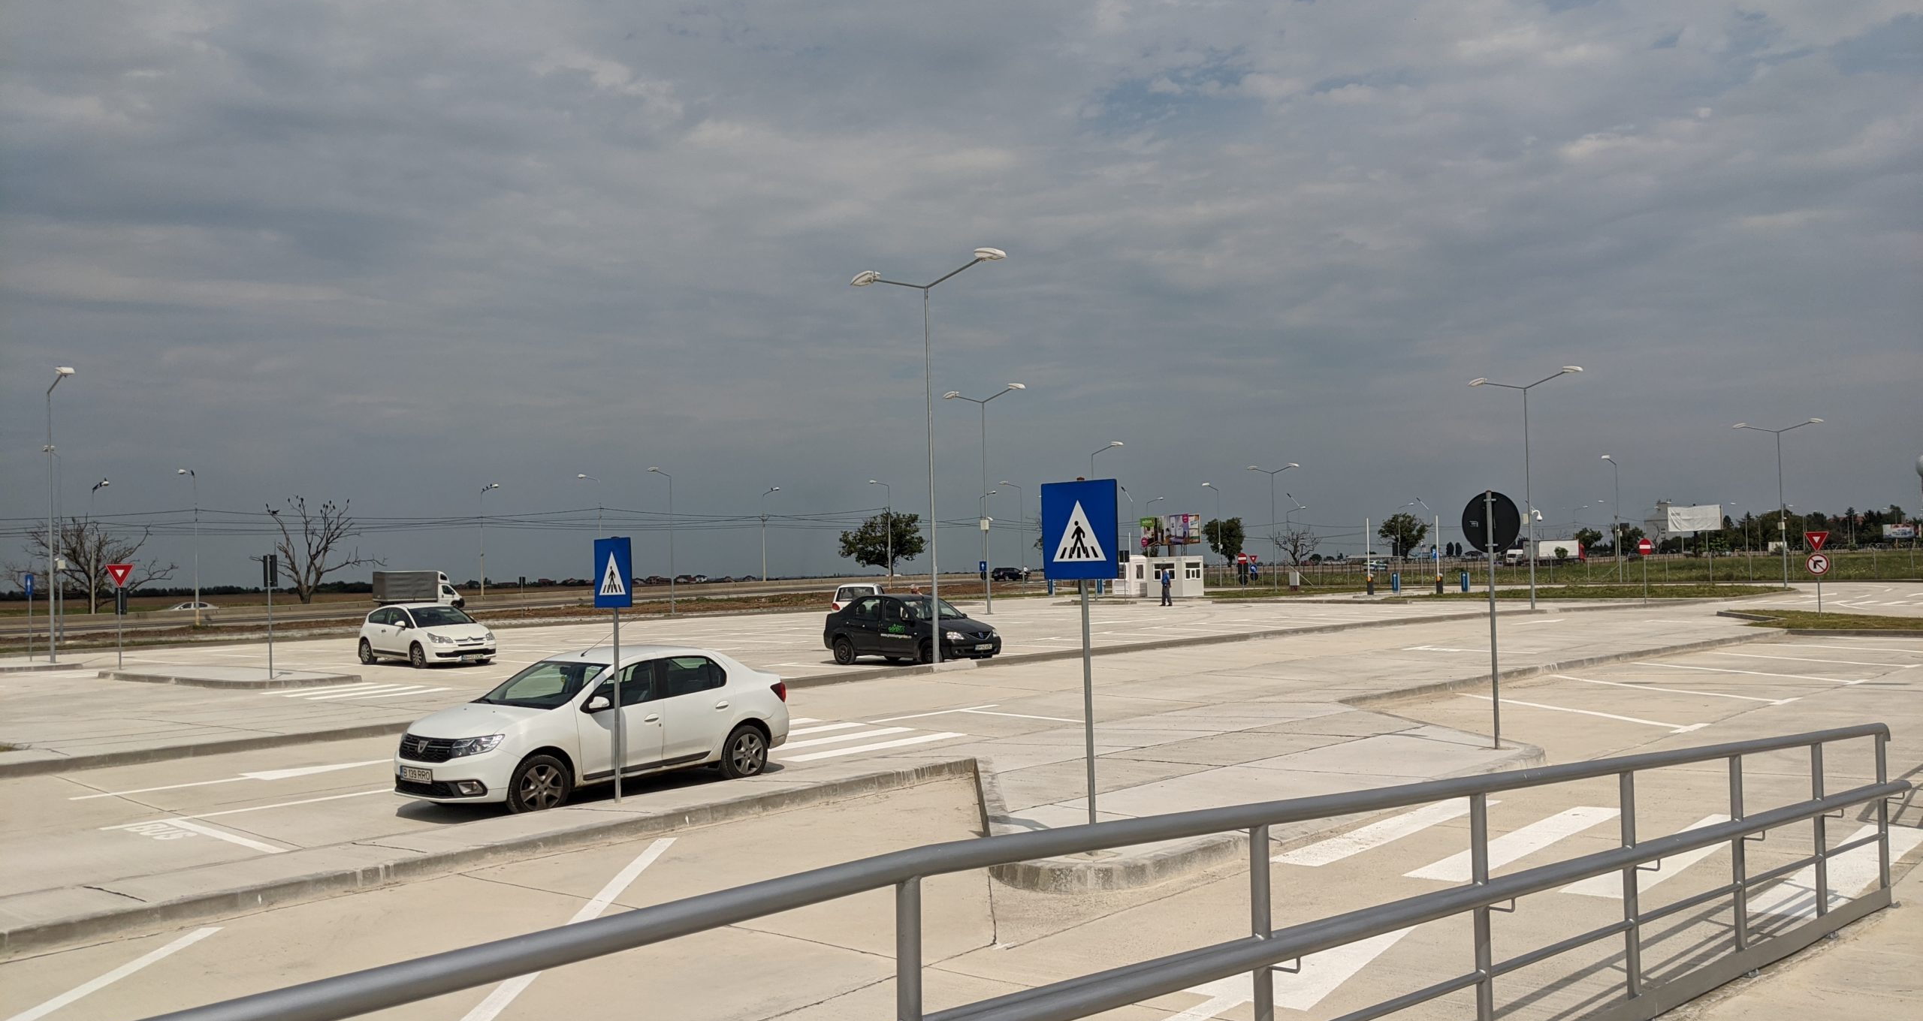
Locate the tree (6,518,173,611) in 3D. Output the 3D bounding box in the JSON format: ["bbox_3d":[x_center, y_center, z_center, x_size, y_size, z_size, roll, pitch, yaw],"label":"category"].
[{"bbox_3d":[-68.952,4.410,119.000,13.400,7.600,11.500,0,-3,-30],"label":"tree"}]

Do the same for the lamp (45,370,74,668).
[{"bbox_3d":[-26.267,0.191,43.777,2.000,8.560,0.340,-4,-3,44],"label":"lamp"}]

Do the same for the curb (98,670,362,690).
[{"bbox_3d":[-16.351,3.659,32.915,9.300,0.140,2.350,-4,-3,40],"label":"curb"}]

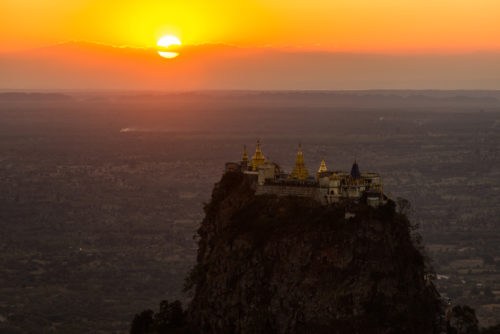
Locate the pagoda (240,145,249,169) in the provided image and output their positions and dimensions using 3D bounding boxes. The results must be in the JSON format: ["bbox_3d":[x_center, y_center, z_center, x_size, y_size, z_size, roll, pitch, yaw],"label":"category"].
[{"bbox_3d":[-2.488,-4.930,1207.000,3.600,11.200,3.600,0,2,9],"label":"pagoda"}]

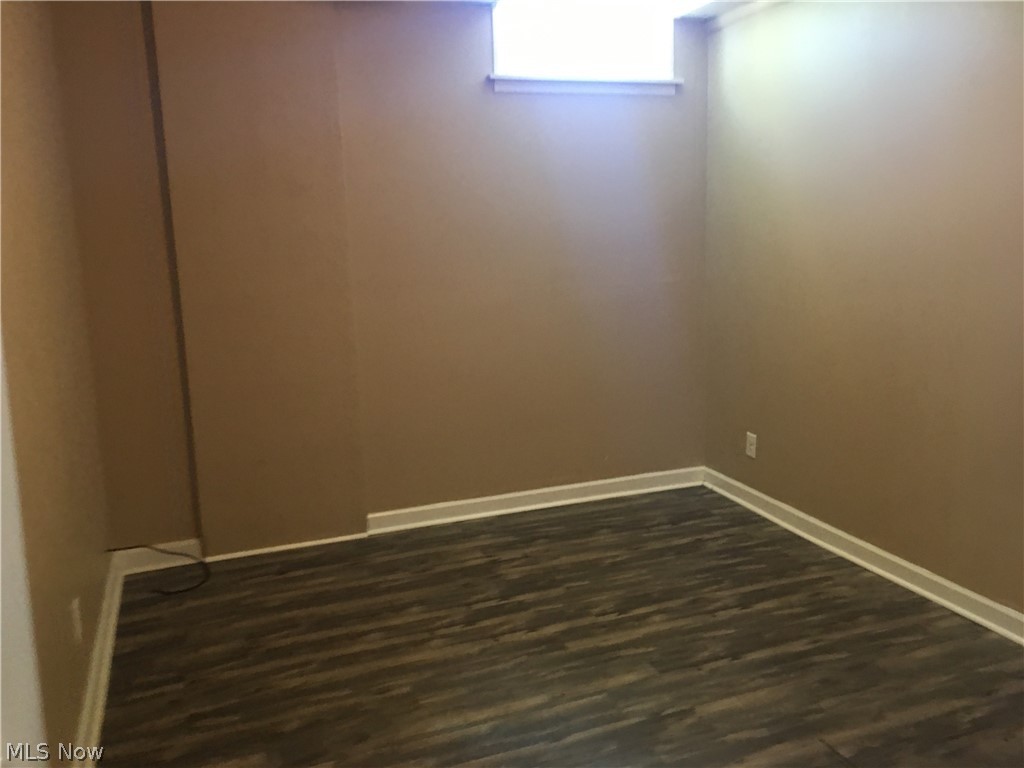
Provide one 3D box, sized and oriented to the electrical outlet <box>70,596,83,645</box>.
[{"bbox_3d":[-1.226,0.666,2.417,0.009,0.116,0.072,-6,12,-20],"label":"electrical outlet"}]

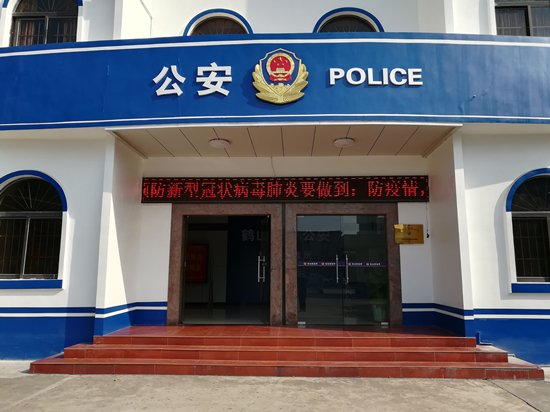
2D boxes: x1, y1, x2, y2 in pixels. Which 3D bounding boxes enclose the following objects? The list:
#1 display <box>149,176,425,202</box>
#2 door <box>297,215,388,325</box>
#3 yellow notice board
[{"bbox_3d":[0.201,-0.331,8.574,5.907,0.536,0.110,0,-8,2],"label":"display"},{"bbox_3d":[1.373,1.289,8.388,1.834,2.201,0.070,0,-8,2],"label":"door"},{"bbox_3d":[2.739,0.586,8.409,0.581,0.393,0.030,0,-8,2],"label":"yellow notice board"}]

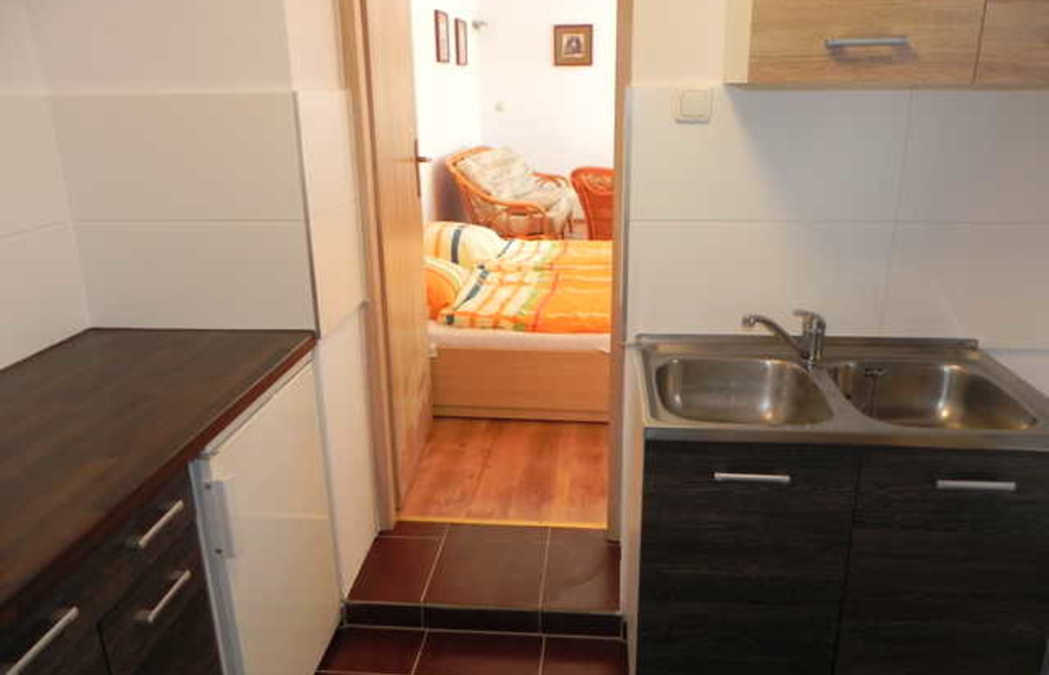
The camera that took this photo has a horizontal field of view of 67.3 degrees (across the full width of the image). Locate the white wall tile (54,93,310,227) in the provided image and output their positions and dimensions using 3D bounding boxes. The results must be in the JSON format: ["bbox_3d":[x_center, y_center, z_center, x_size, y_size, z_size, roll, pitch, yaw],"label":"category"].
[{"bbox_3d":[-0.832,-0.432,1.902,0.605,0.298,0.010,1,17,5],"label":"white wall tile"}]

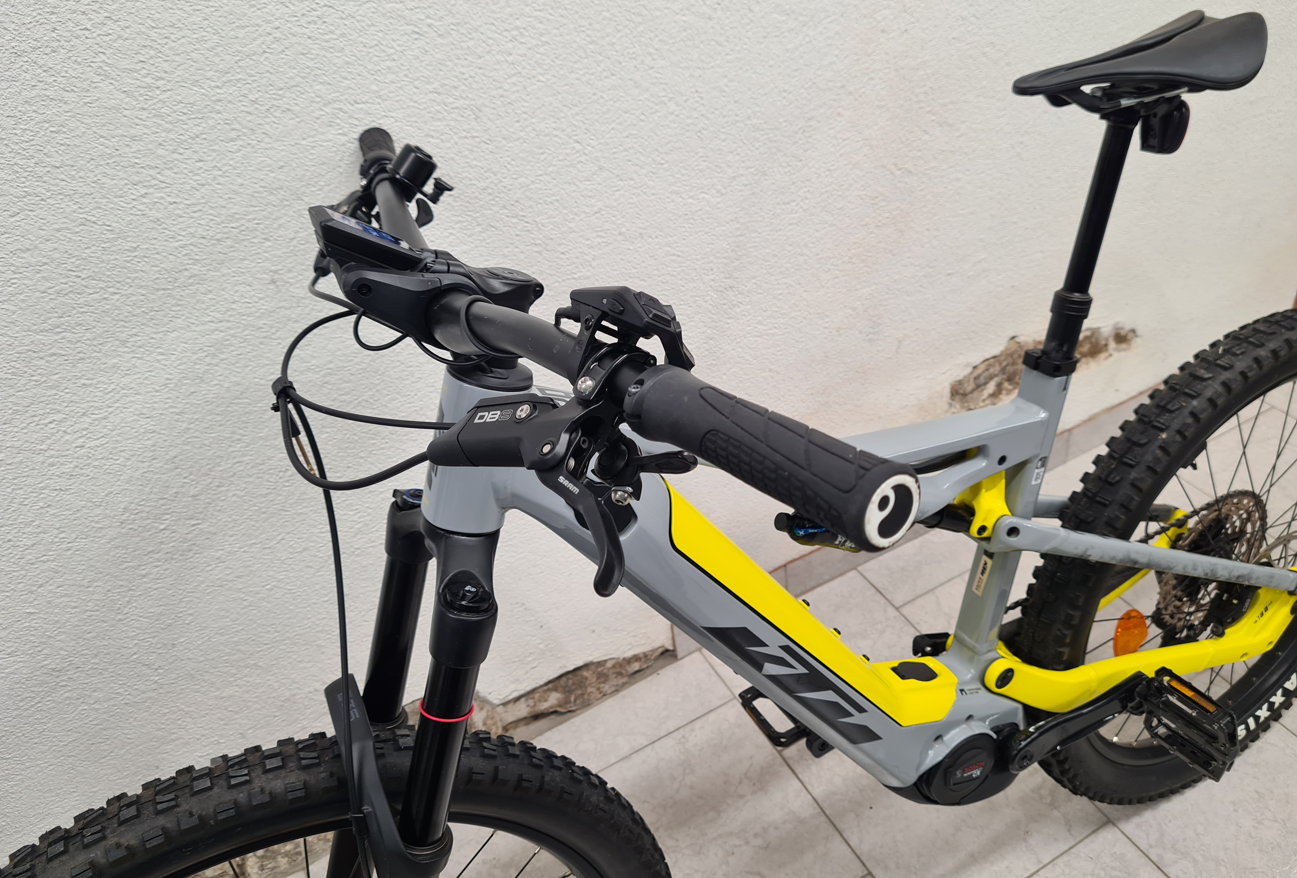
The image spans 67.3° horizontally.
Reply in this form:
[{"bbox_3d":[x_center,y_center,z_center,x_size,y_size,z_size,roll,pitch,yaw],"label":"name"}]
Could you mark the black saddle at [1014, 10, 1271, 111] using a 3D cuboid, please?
[{"bbox_3d":[0.432,-0.332,0.877,0.272,0.062,0.145,-22,31,-18],"label":"black saddle"}]

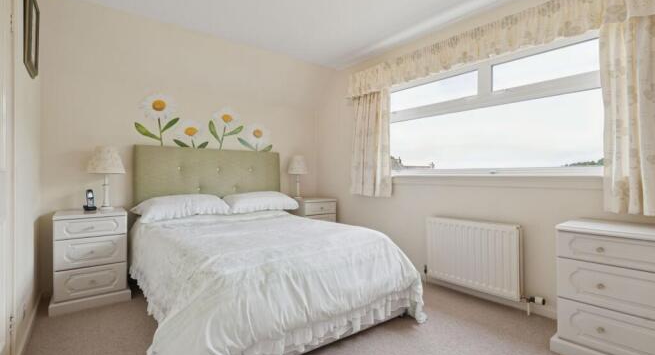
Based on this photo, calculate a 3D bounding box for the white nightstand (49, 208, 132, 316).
[{"bbox_3d":[-1.821,0.606,2.274,0.459,0.667,0.440,0,0,-37],"label":"white nightstand"}]

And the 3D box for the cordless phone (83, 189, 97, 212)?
[{"bbox_3d":[-1.834,0.175,2.250,0.083,0.164,0.085,0,0,-42],"label":"cordless phone"}]

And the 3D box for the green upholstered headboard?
[{"bbox_3d":[-1.145,0.096,3.019,1.426,0.750,0.080,0,0,-37],"label":"green upholstered headboard"}]

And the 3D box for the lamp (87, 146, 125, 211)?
[{"bbox_3d":[-1.809,0.008,2.383,0.240,0.529,0.240,0,0,-37],"label":"lamp"}]

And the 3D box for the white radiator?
[{"bbox_3d":[1.105,0.589,2.251,0.080,0.513,0.667,0,0,-44],"label":"white radiator"}]

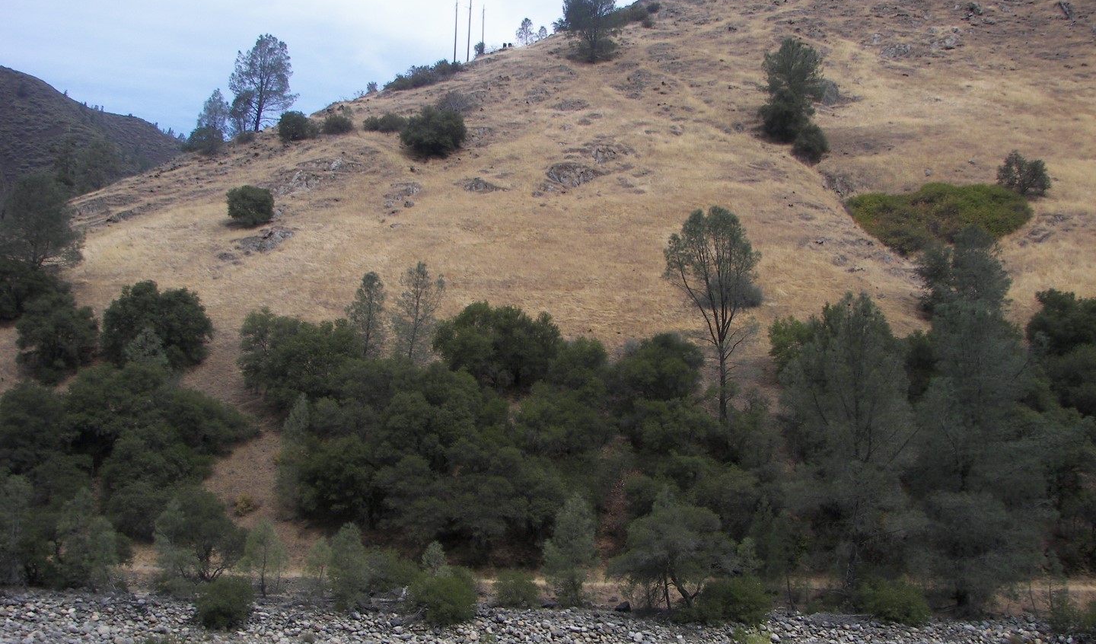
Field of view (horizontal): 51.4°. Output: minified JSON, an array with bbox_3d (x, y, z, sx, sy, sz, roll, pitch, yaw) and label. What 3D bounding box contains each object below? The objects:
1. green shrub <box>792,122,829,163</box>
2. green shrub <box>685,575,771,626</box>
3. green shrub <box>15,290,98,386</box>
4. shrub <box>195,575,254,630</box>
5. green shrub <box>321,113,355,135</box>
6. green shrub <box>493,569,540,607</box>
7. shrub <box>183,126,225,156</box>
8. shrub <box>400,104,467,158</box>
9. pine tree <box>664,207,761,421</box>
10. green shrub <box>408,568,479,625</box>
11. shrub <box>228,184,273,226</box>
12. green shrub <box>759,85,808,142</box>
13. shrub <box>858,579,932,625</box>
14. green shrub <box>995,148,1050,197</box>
[{"bbox_3d":[32.234,-22.085,140.000,4.530,4.530,4.310,1,-8,0],"label":"green shrub"},{"bbox_3d":[9.013,13.937,57.000,4.200,2.330,3.150,1,-8,0],"label":"green shrub"},{"bbox_3d":[-35.758,1.029,83.000,5.990,6.680,5.690,1,-8,0],"label":"green shrub"},{"bbox_3d":[-15.050,13.039,53.000,2.690,2.410,2.560,1,-8,0],"label":"shrub"},{"bbox_3d":[-30.367,-28.694,165.000,4.740,2.590,4.260,1,-8,0],"label":"green shrub"},{"bbox_3d":[-1.650,14.251,61.000,2.470,1.950,2.350,1,-8,0],"label":"green shrub"},{"bbox_3d":[-49.827,-26.215,165.000,5.950,3.730,5.360,1,-8,0],"label":"shrub"},{"bbox_3d":[-14.596,-24.236,145.000,8.430,5.640,7.590,1,-8,0],"label":"shrub"},{"bbox_3d":[10.385,-0.216,72.000,5.928,14.117,5.501,2,-7,0],"label":"pine tree"},{"bbox_3d":[-4.399,11.556,48.000,2.903,2.308,2.694,2,-7,0],"label":"green shrub"},{"bbox_3d":[-27.671,-10.750,106.000,4.325,3.785,4.236,2,-7,0],"label":"shrub"},{"bbox_3d":[27.269,-24.145,132.000,5.482,6.348,5.369,2,-7,0],"label":"green shrub"},{"bbox_3d":[15.668,12.651,51.500,3.265,1.989,2.861,2,-7,0],"label":"shrub"},{"bbox_3d":[49.241,-15.424,118.000,5.503,4.729,5.106,2,-7,0],"label":"green shrub"}]

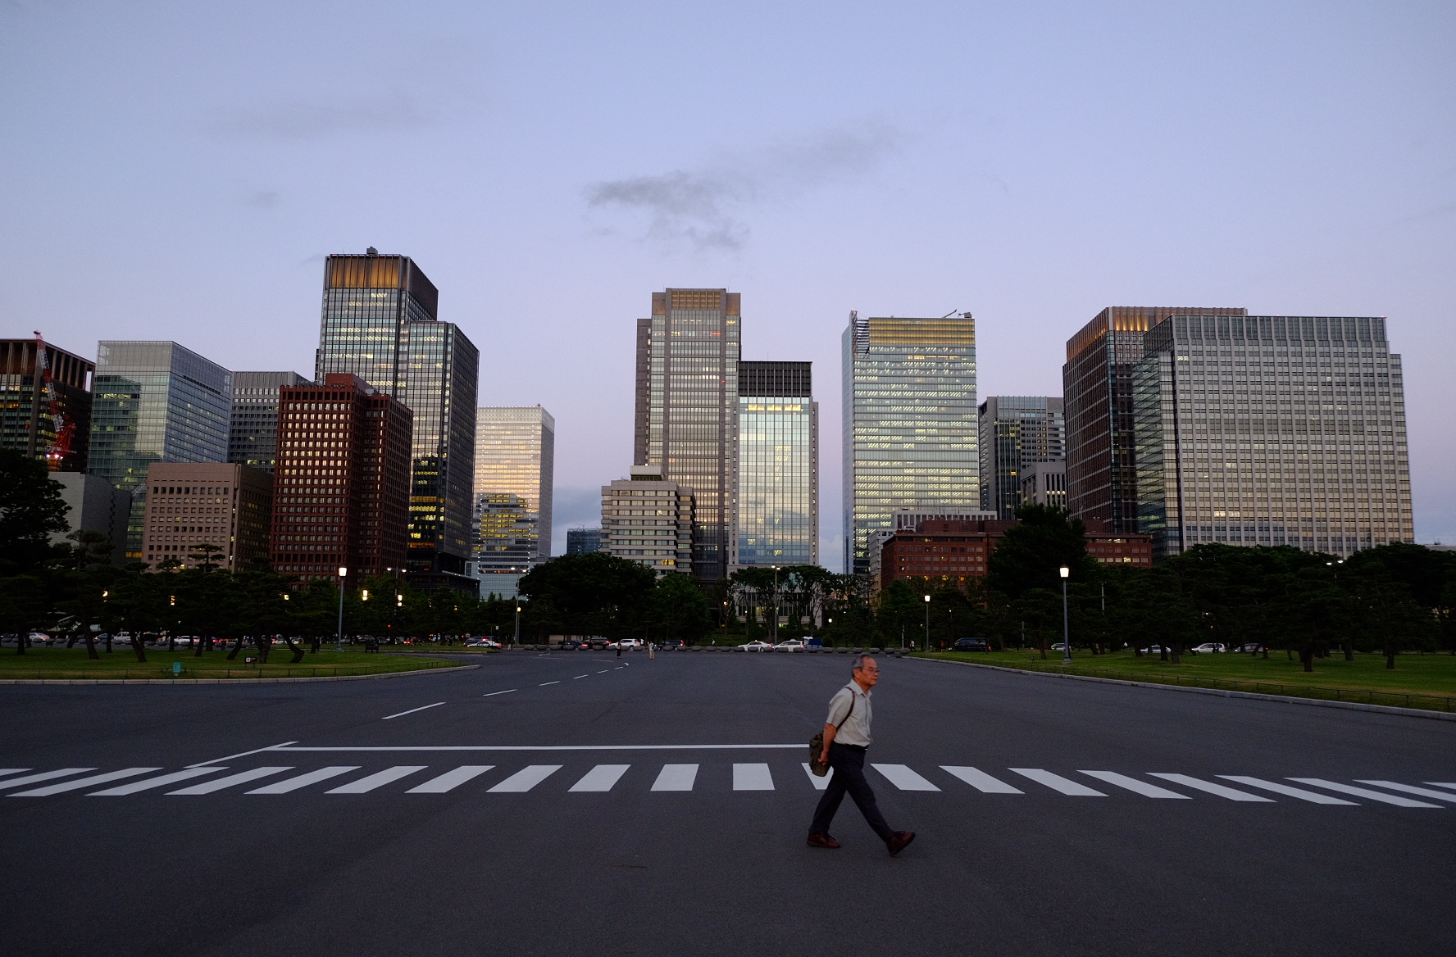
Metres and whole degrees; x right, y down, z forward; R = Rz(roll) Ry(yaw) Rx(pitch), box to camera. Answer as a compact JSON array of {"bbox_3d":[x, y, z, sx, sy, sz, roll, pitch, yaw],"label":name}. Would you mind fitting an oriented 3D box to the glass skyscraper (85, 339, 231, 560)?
[{"bbox_3d":[-309.834,7.296,594.664,38.500,150.000,71.000,1,-8,0],"label":"glass skyscraper"}]

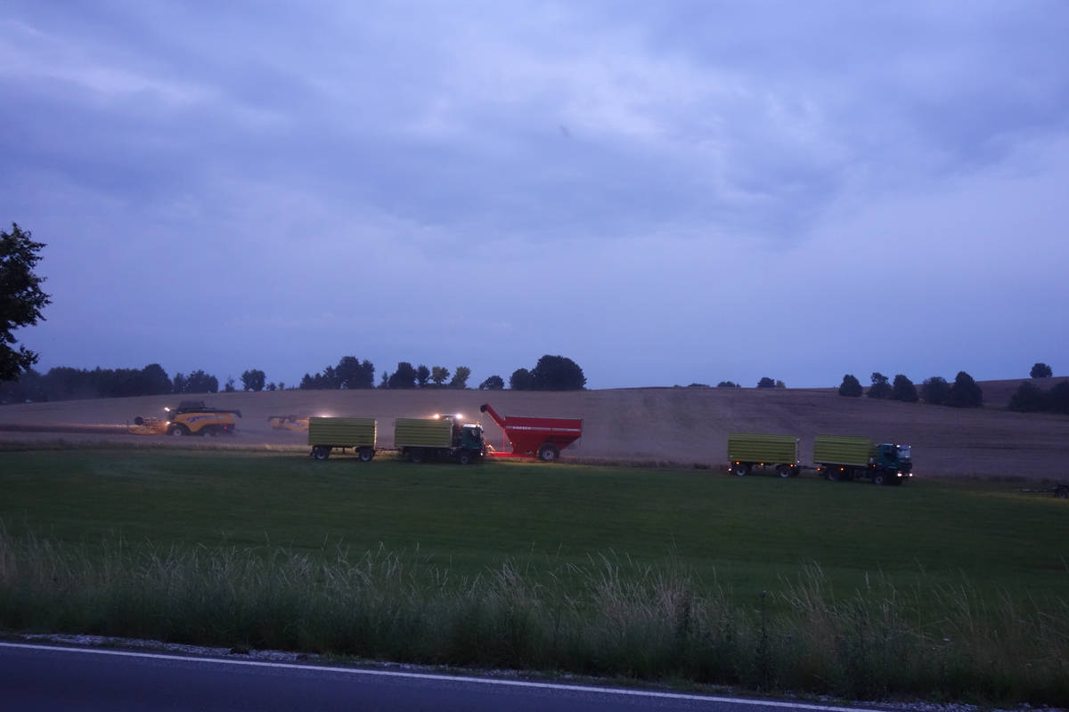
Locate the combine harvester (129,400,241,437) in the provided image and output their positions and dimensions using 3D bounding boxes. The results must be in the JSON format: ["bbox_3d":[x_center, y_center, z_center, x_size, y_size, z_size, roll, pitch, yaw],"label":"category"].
[{"bbox_3d":[-41.200,7.700,147.000,12.600,4.500,9.200,0,-1,2],"label":"combine harvester"}]

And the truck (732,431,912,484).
[{"bbox_3d":[22.450,8.070,96.600,14.600,3.500,3.200,0,-1,27],"label":"truck"}]

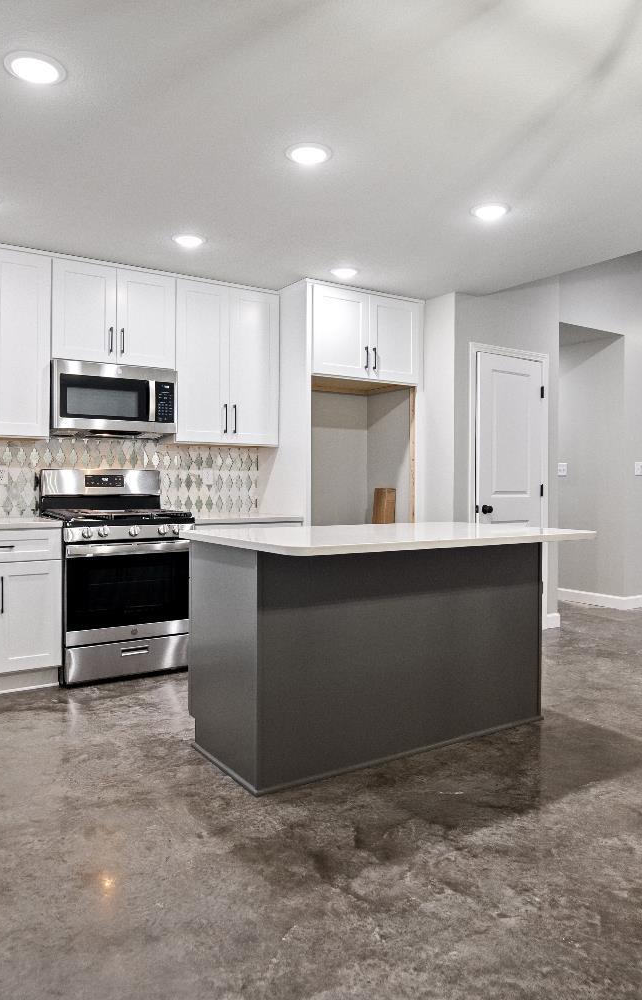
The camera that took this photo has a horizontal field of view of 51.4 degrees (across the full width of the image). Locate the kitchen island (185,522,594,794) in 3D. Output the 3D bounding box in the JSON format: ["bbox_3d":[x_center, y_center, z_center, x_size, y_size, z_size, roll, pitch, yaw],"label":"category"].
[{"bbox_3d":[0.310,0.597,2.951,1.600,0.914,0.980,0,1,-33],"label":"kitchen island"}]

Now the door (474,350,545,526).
[{"bbox_3d":[1.413,-0.015,4.994,0.715,2.060,0.040,-1,1,-36],"label":"door"}]

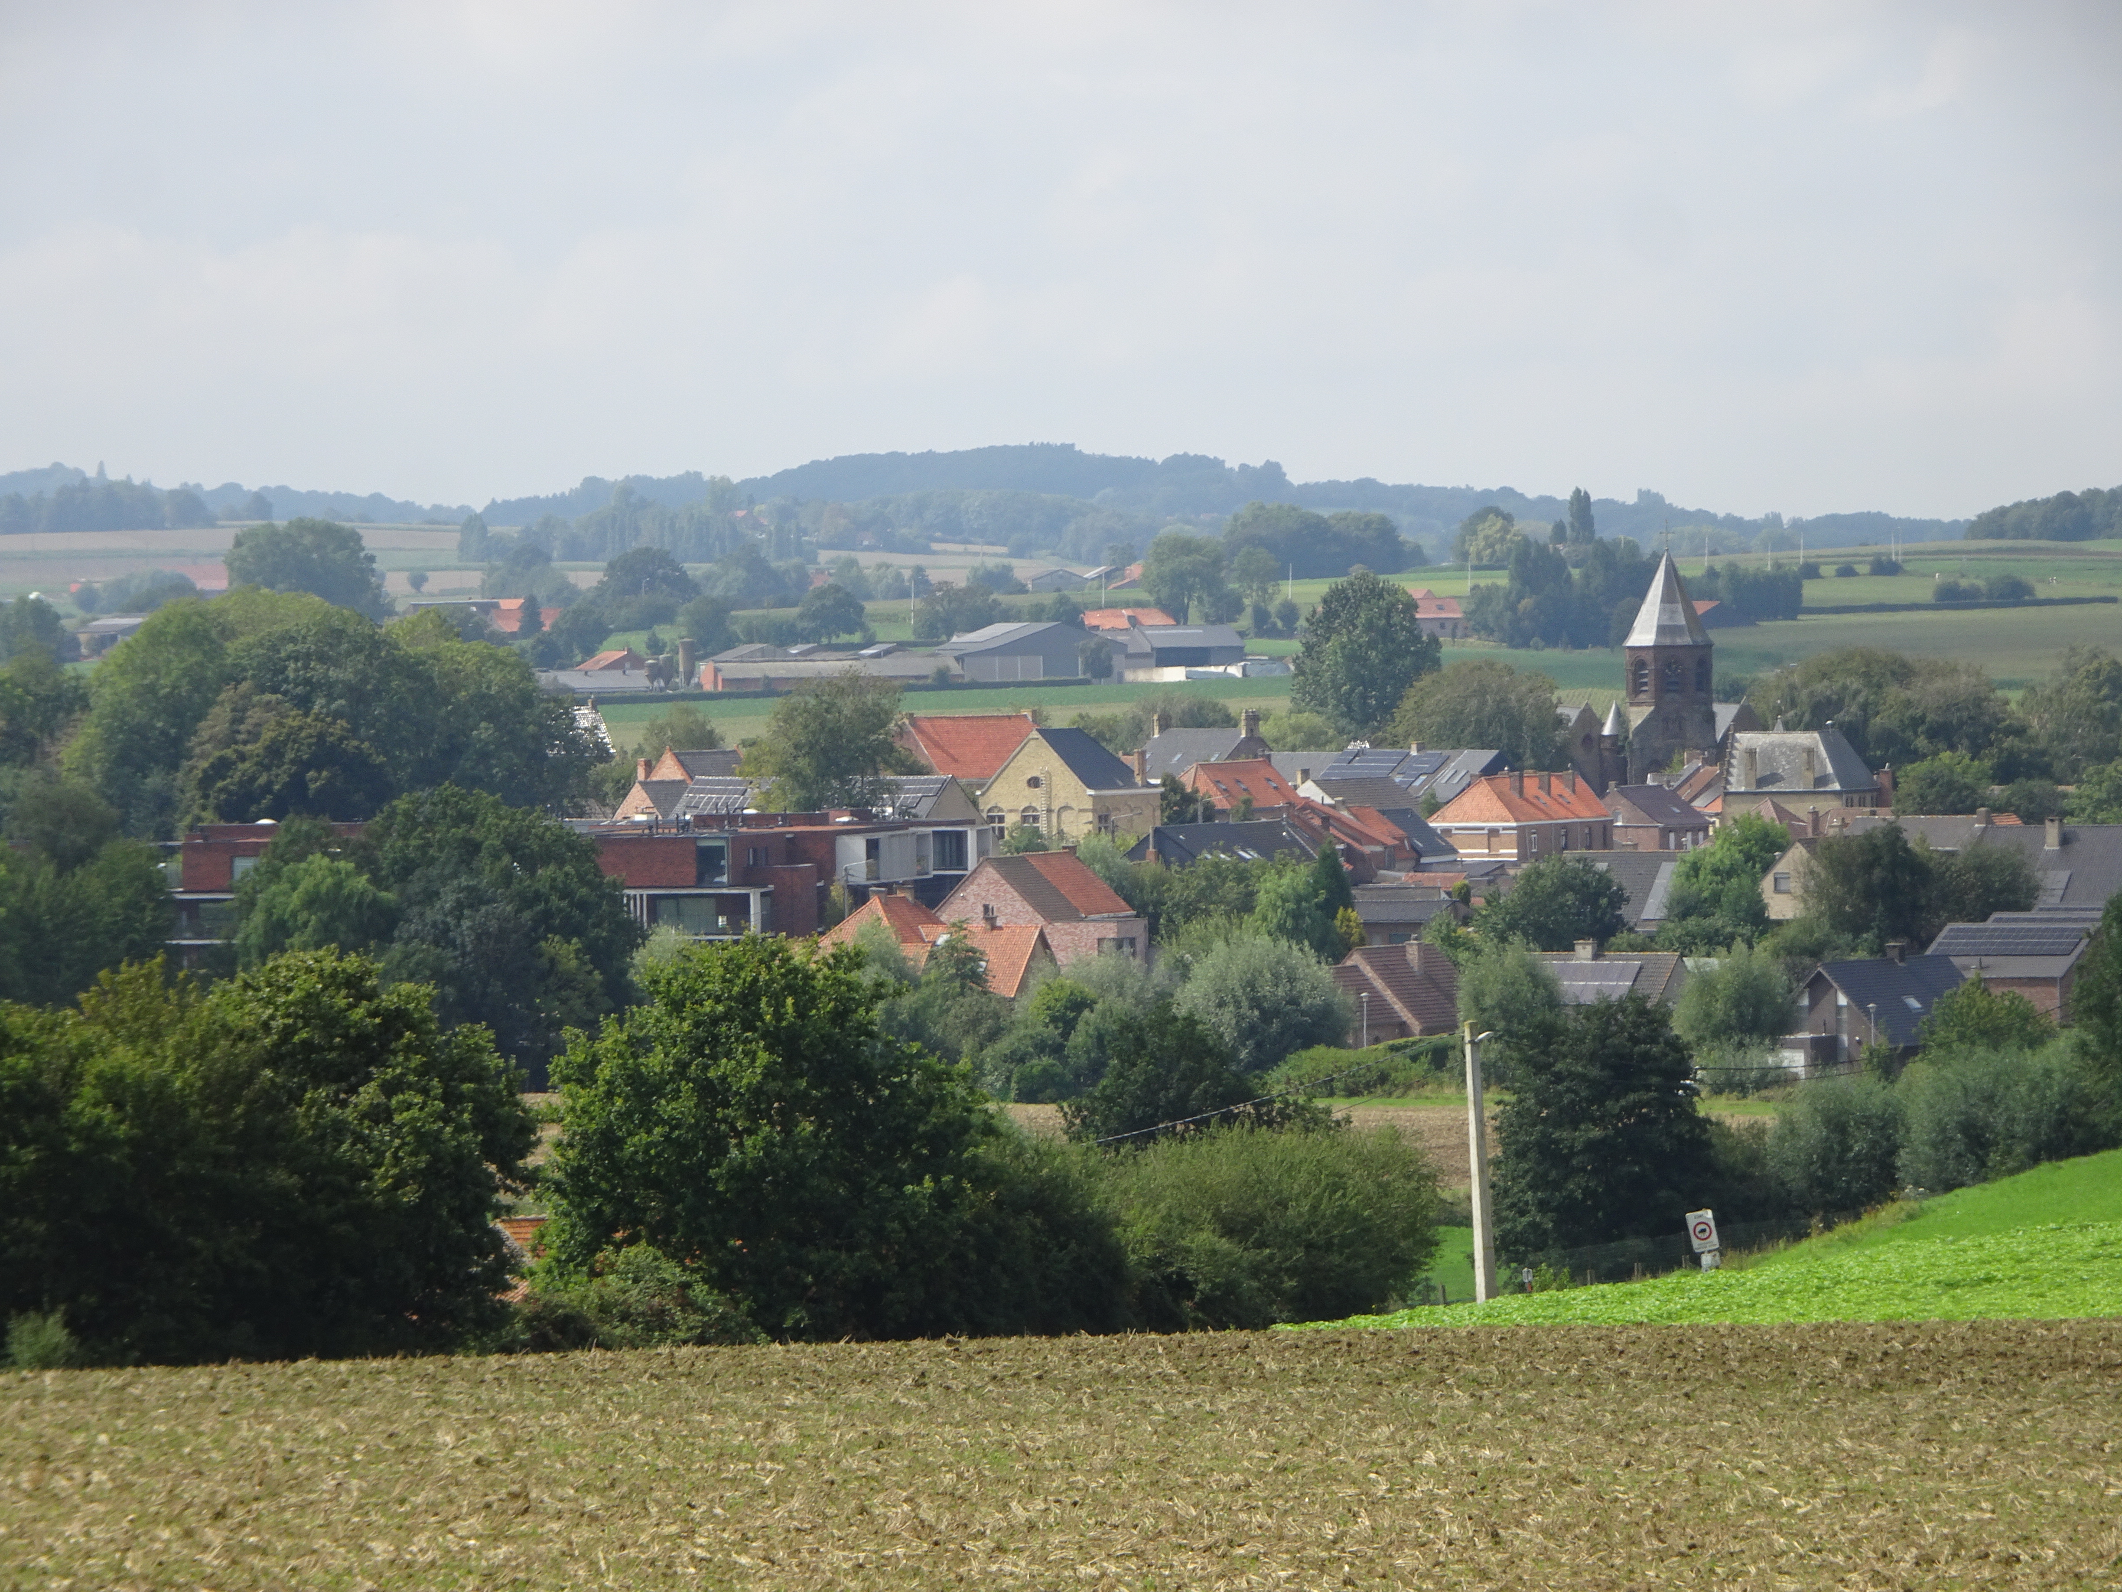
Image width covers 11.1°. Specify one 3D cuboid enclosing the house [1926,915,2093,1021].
[{"bbox_3d":[57.328,10.804,650.063,9.800,6.400,10.000,1,1,24],"label":"house"}]

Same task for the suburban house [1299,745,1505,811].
[{"bbox_3d":[31.227,0.320,940.109,16.800,8.500,13.200,0,2,40],"label":"suburban house"}]

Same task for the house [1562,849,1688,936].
[{"bbox_3d":[36.554,7.538,715.077,11.000,7.800,10.000,1,1,26],"label":"house"}]

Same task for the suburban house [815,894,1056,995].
[{"bbox_3d":[-7.335,9.671,615.000,12.000,8.400,9.000,-1,1,23],"label":"suburban house"}]

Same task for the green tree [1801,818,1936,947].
[{"bbox_3d":[51.014,6.972,690.138,8.596,10.700,8.596,-1,1,0],"label":"green tree"}]

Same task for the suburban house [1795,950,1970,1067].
[{"bbox_3d":[46.166,12.551,612.065,9.200,6.600,12.500,1,1,34],"label":"suburban house"}]

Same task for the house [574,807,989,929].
[{"bbox_3d":[-18.958,5.073,703.000,14.000,8.200,28.000,0,2,32],"label":"house"}]

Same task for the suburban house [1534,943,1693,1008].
[{"bbox_3d":[30.011,12.087,605.000,10.800,7.000,9.000,0,2,36],"label":"suburban house"}]

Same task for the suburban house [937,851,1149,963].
[{"bbox_3d":[-1.968,7.527,710.095,10.000,7.500,10.500,0,2,33],"label":"suburban house"}]

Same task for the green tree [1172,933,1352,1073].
[{"bbox_3d":[11.540,11.960,625.000,10.300,8.260,10.000,-1,1,0],"label":"green tree"}]

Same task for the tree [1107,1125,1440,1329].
[{"bbox_3d":[4.359,9.185,225.047,7.000,4.800,6.500,0,1,0],"label":"tree"}]

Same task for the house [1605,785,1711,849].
[{"bbox_3d":[48.200,3.260,900.082,8.000,8.300,9.200,1,1,26],"label":"house"}]

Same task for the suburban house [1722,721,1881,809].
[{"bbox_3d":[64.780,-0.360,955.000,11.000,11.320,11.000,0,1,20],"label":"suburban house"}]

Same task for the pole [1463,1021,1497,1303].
[{"bbox_3d":[9.418,8.957,245.100,0.450,7.800,0.420,-1,2,41],"label":"pole"}]

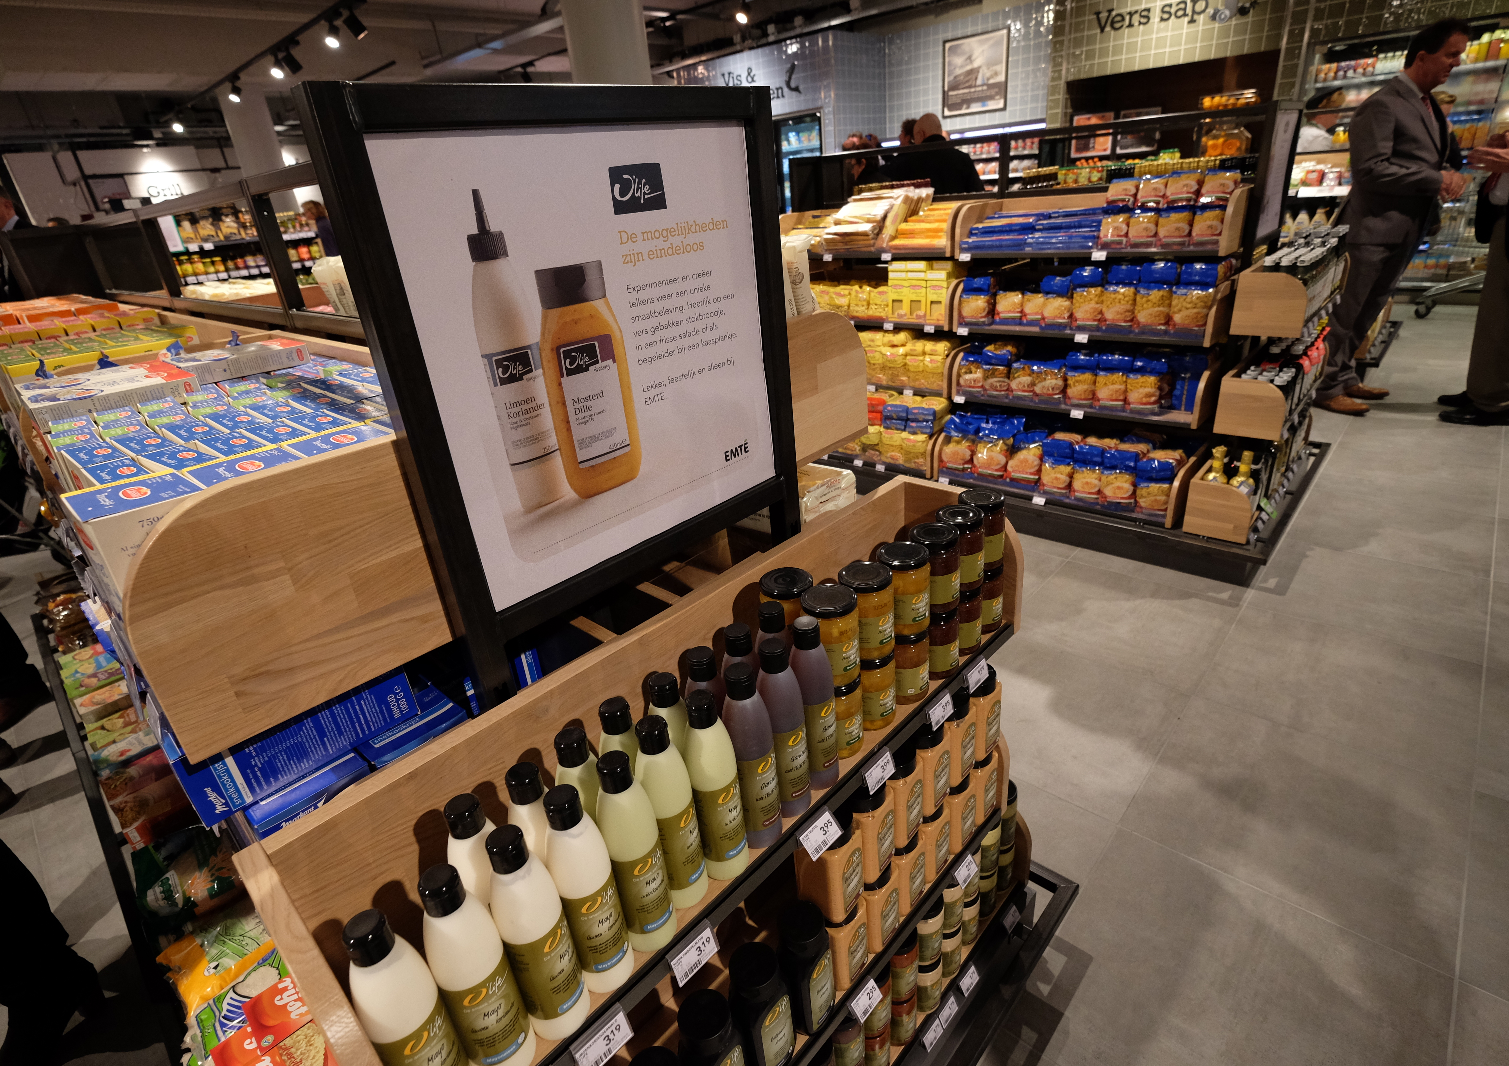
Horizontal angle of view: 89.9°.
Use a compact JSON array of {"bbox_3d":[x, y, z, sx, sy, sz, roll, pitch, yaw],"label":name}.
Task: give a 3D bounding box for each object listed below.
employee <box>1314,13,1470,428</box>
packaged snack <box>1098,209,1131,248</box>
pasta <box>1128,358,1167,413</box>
[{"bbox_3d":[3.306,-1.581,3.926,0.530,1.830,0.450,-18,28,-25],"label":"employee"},{"bbox_3d":[1.311,-1.105,2.747,0.092,0.120,0.050,17,33,39],"label":"packaged snack"},{"bbox_3d":[1.469,-0.557,2.809,0.110,0.187,0.070,17,33,39],"label":"pasta"}]

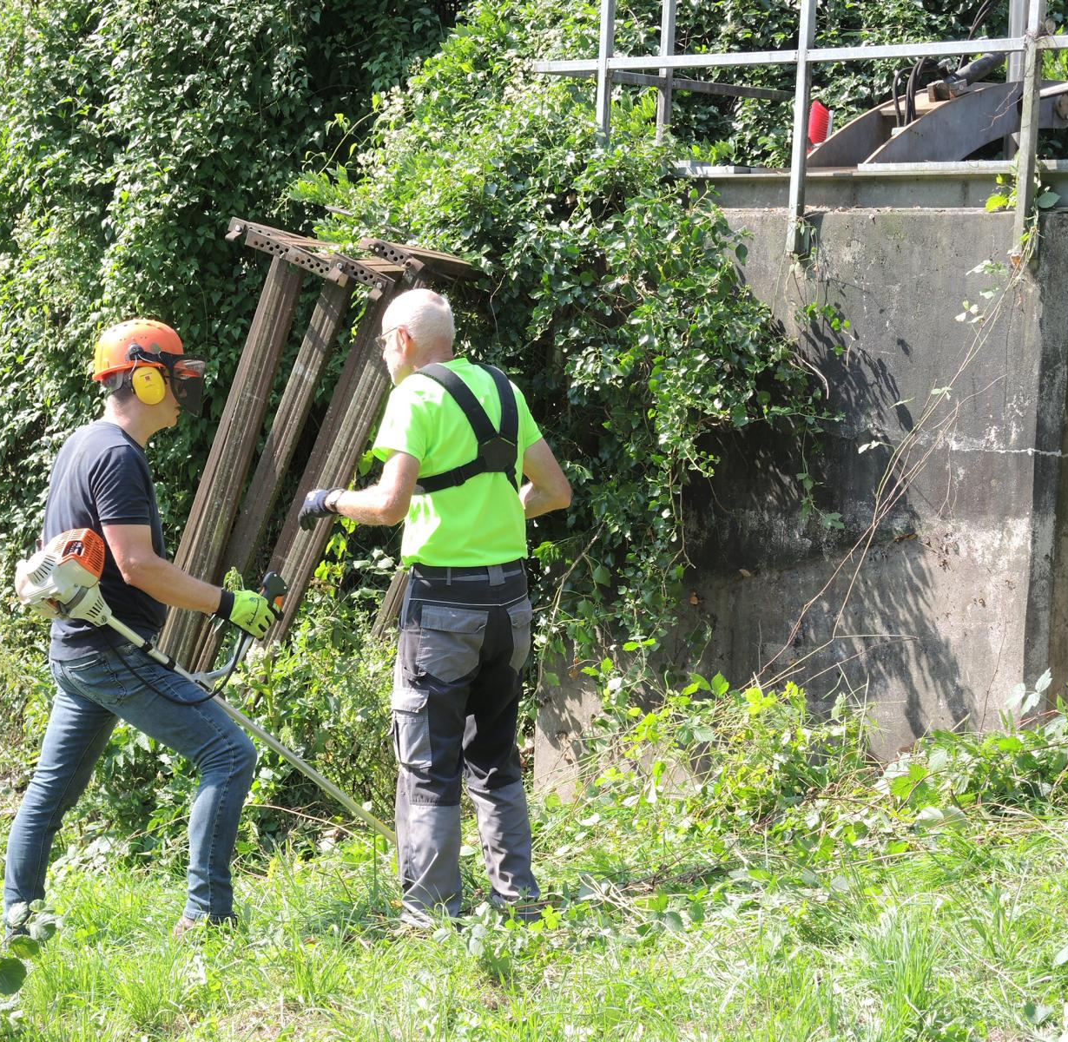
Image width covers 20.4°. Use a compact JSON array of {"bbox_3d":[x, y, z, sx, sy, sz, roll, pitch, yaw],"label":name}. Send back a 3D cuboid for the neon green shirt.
[{"bbox_3d":[-0.207,-0.160,8.040,0.510,0.570,0.310,-2,6,-38],"label":"neon green shirt"}]

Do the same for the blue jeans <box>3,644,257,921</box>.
[{"bbox_3d":[-1.096,0.696,8.050,0.580,0.780,0.420,0,5,-22],"label":"blue jeans"}]

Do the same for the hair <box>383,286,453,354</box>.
[{"bbox_3d":[-0.309,-0.538,8.020,0.190,0.175,0.165,5,6,32],"label":"hair"}]

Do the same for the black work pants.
[{"bbox_3d":[-0.190,0.599,8.100,0.440,0.970,0.320,-2,6,-38],"label":"black work pants"}]

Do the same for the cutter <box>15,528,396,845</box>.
[{"bbox_3d":[-0.795,0.529,8.242,1.650,0.400,0.550,39,-17,-32],"label":"cutter"}]

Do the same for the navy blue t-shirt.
[{"bbox_3d":[-1.159,0.051,8.020,0.310,0.640,0.460,0,5,-20],"label":"navy blue t-shirt"}]

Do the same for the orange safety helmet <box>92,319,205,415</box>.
[{"bbox_3d":[-1.037,-0.416,7.980,0.300,0.260,0.240,1,5,-11],"label":"orange safety helmet"}]

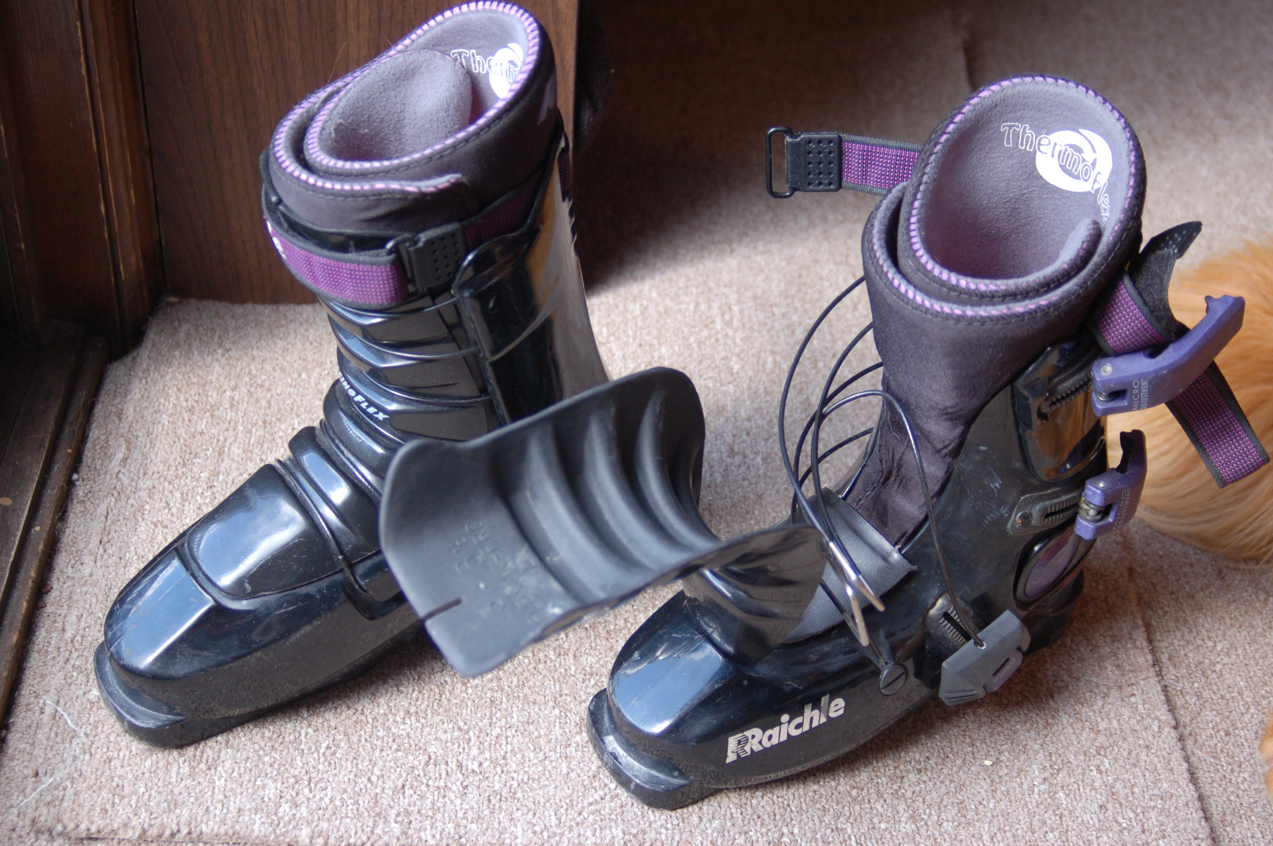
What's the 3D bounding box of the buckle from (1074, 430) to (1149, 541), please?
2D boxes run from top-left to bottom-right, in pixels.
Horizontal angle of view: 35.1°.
[{"bbox_3d":[0.242,0.030,1.015,0.022,0.026,0.073,18,35,21],"label":"buckle"}]

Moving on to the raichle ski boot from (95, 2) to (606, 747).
[{"bbox_3d":[-0.132,-0.029,0.955,0.289,0.325,0.118,-19,43,-26],"label":"raichle ski boot"}]

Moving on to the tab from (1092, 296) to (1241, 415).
[{"bbox_3d":[0.252,-0.030,0.957,0.078,0.025,0.022,-27,52,-10],"label":"tab"}]

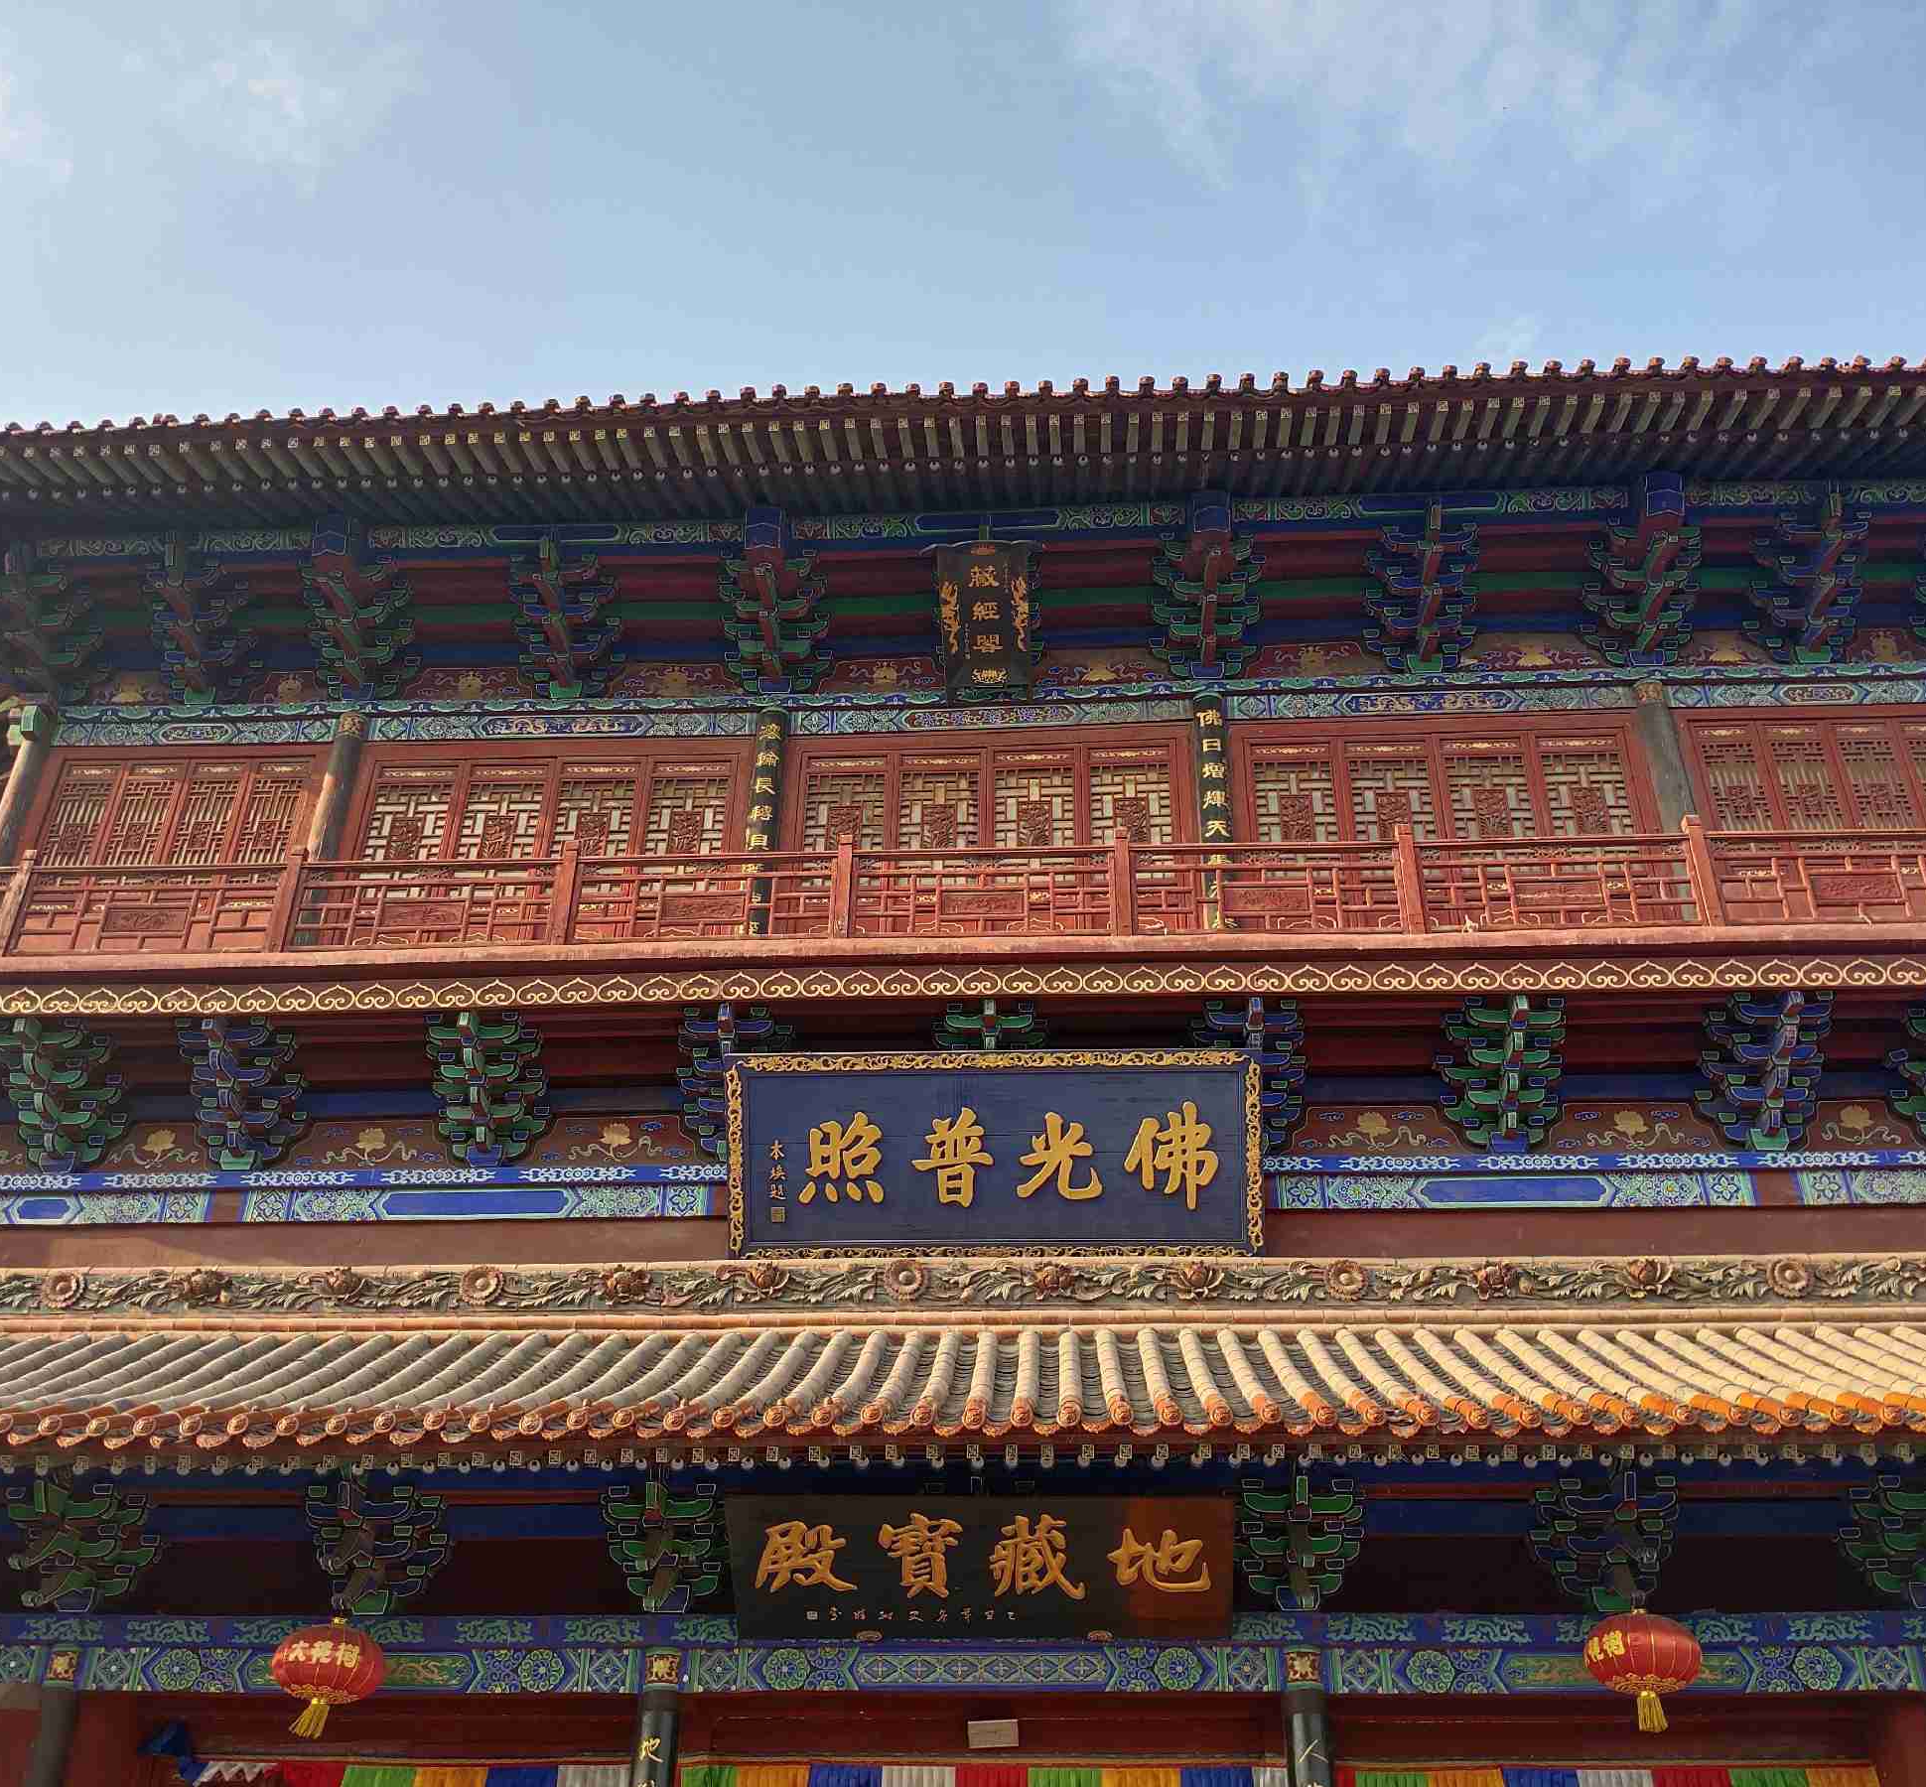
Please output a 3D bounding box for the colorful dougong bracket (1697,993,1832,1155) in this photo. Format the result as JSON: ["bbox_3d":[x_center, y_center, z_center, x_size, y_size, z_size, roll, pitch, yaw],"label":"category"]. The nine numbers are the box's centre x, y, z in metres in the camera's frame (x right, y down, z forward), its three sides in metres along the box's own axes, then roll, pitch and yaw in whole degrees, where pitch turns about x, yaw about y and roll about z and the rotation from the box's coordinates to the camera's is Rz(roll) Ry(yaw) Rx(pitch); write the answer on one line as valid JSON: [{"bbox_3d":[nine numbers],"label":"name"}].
[{"bbox_3d":[6.490,1.436,14.789,0.979,0.848,1.260,-1,-33,3],"label":"colorful dougong bracket"}]

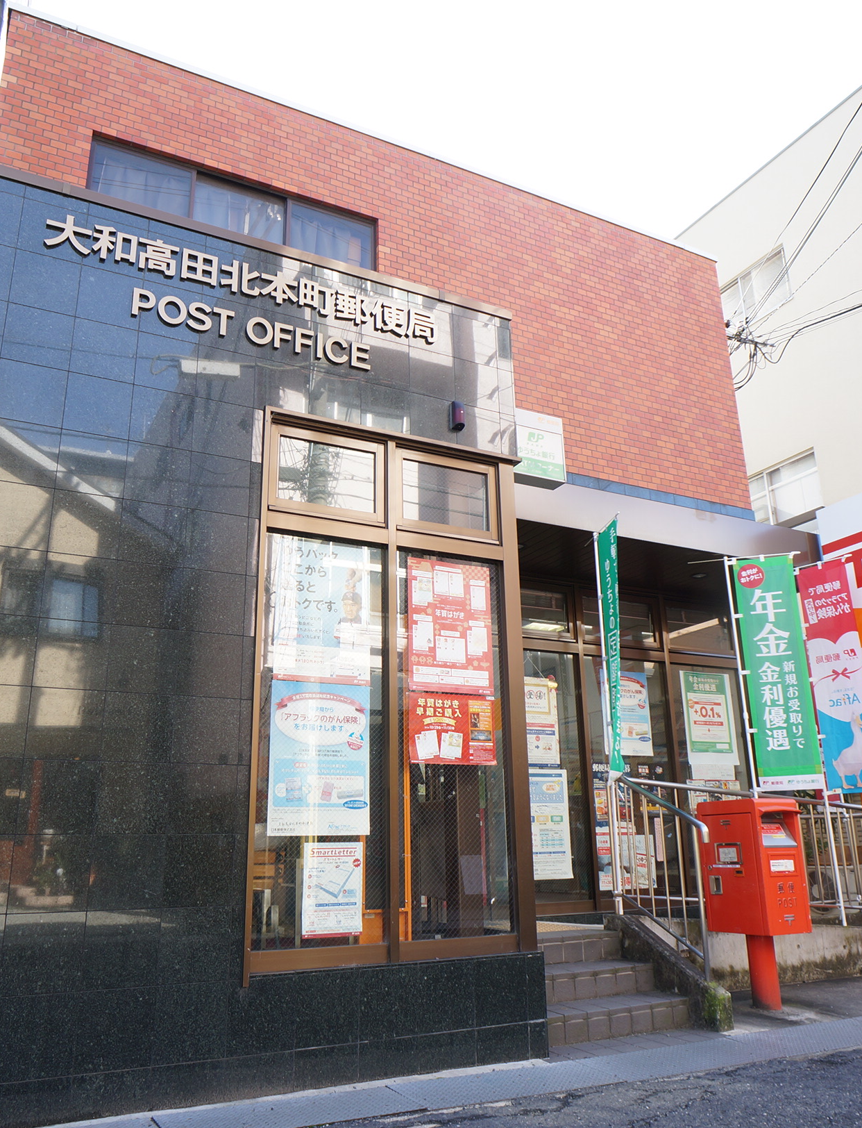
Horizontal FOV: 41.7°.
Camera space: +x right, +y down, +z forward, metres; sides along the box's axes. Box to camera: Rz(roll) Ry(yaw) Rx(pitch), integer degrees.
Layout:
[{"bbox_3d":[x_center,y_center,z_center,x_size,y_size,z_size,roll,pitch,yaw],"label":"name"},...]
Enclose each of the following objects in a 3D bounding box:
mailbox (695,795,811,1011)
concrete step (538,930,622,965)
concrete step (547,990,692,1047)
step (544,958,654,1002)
[{"bbox_3d":[2.159,2.238,7.480,0.400,1.300,0.520,10,-21,-33],"label":"mailbox"},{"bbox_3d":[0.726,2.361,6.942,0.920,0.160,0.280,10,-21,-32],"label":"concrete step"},{"bbox_3d":[0.926,2.521,6.283,1.060,0.160,0.310,10,-21,-32],"label":"concrete step"},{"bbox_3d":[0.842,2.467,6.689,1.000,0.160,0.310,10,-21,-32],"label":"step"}]

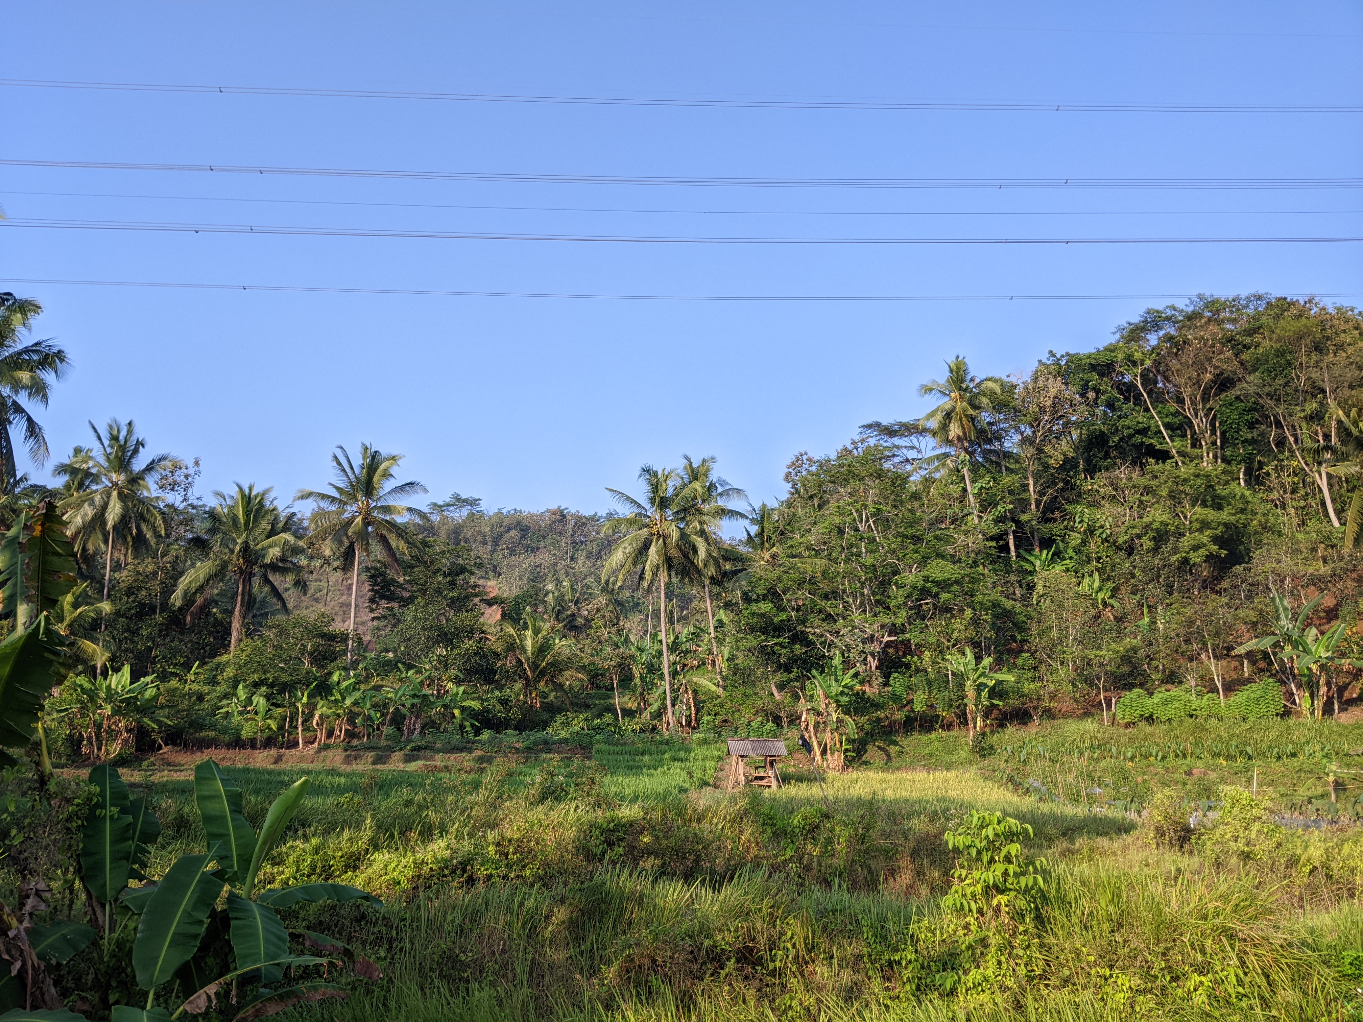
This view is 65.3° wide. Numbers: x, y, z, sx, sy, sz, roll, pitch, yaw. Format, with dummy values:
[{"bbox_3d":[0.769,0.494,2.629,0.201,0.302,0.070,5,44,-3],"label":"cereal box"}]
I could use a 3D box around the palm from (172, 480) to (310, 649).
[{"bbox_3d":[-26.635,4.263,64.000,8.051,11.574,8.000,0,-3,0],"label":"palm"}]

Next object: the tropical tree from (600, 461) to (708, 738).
[{"bbox_3d":[-1.102,4.545,55.000,6.115,13.772,6.000,0,-5,0],"label":"tropical tree"}]

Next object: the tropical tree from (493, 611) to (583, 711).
[{"bbox_3d":[-7.707,8.078,57.000,4.853,5.367,4.700,0,-5,0],"label":"tropical tree"}]

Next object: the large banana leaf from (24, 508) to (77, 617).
[{"bbox_3d":[-4.451,0.406,7.500,0.376,0.849,0.250,0,-5,0],"label":"large banana leaf"}]

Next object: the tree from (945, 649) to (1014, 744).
[{"bbox_3d":[13.461,8.365,48.000,3.097,4.335,2.900,0,-3,0],"label":"tree"}]

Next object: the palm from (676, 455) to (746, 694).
[{"bbox_3d":[1.397,3.819,62.000,4.968,14.159,5.000,0,-5,0],"label":"palm"}]

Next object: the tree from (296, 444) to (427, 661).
[{"bbox_3d":[-17.156,2.626,57.000,6.965,12.389,6.900,0,-5,0],"label":"tree"}]

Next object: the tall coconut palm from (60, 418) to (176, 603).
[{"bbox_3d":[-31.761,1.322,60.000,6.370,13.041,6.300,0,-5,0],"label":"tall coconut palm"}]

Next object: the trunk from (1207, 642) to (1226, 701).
[{"bbox_3d":[24.637,7.509,49.000,0.833,2.891,0.550,0,-3,0],"label":"trunk"}]

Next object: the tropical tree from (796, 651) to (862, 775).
[{"bbox_3d":[6.082,8.351,44.000,2.577,4.892,2.600,0,-3,0],"label":"tropical tree"}]

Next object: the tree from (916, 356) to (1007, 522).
[{"bbox_3d":[21.601,-4.764,82.000,6.892,14.351,7.000,0,-3,0],"label":"tree"}]

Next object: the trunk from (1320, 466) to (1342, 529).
[{"bbox_3d":[40.358,-0.892,66.000,1.451,3.958,0.900,0,-3,0],"label":"trunk"}]

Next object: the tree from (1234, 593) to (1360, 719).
[{"bbox_3d":[27.233,6.426,47.000,5.466,5.559,5.000,0,-3,0],"label":"tree"}]

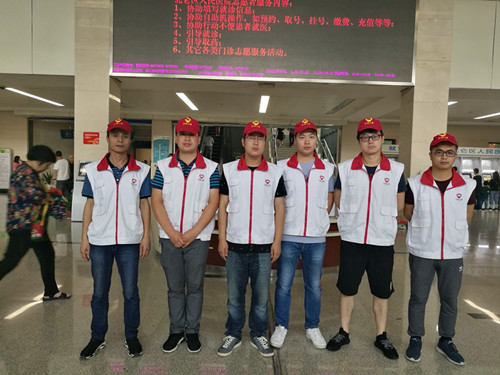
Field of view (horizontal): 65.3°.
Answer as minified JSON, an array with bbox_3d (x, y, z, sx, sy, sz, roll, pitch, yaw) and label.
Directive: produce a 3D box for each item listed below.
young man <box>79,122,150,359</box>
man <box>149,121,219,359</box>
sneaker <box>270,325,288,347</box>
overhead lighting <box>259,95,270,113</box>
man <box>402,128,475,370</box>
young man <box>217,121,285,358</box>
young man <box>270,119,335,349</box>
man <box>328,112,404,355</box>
[{"bbox_3d":[-0.987,0.364,2.884,0.500,1.730,0.330,1,3,-15],"label":"young man"},{"bbox_3d":[-0.493,0.355,2.983,0.500,1.768,0.350,1,3,-8],"label":"man"},{"bbox_3d":[0.245,1.193,3.192,0.108,0.115,0.285,3,3,17],"label":"sneaker"},{"bbox_3d":[0.503,-2.916,13.764,0.290,0.080,3.697,2,3,1],"label":"overhead lighting"},{"bbox_3d":[1.412,0.449,2.948,0.490,1.704,0.360,3,3,14],"label":"man"},{"bbox_3d":[0.011,0.379,2.957,0.500,1.755,0.330,2,3,0],"label":"young man"},{"bbox_3d":[0.432,0.361,3.141,0.490,1.798,0.330,2,3,5],"label":"young man"},{"bbox_3d":[0.901,0.377,3.017,0.540,1.808,0.350,3,3,15],"label":"man"}]

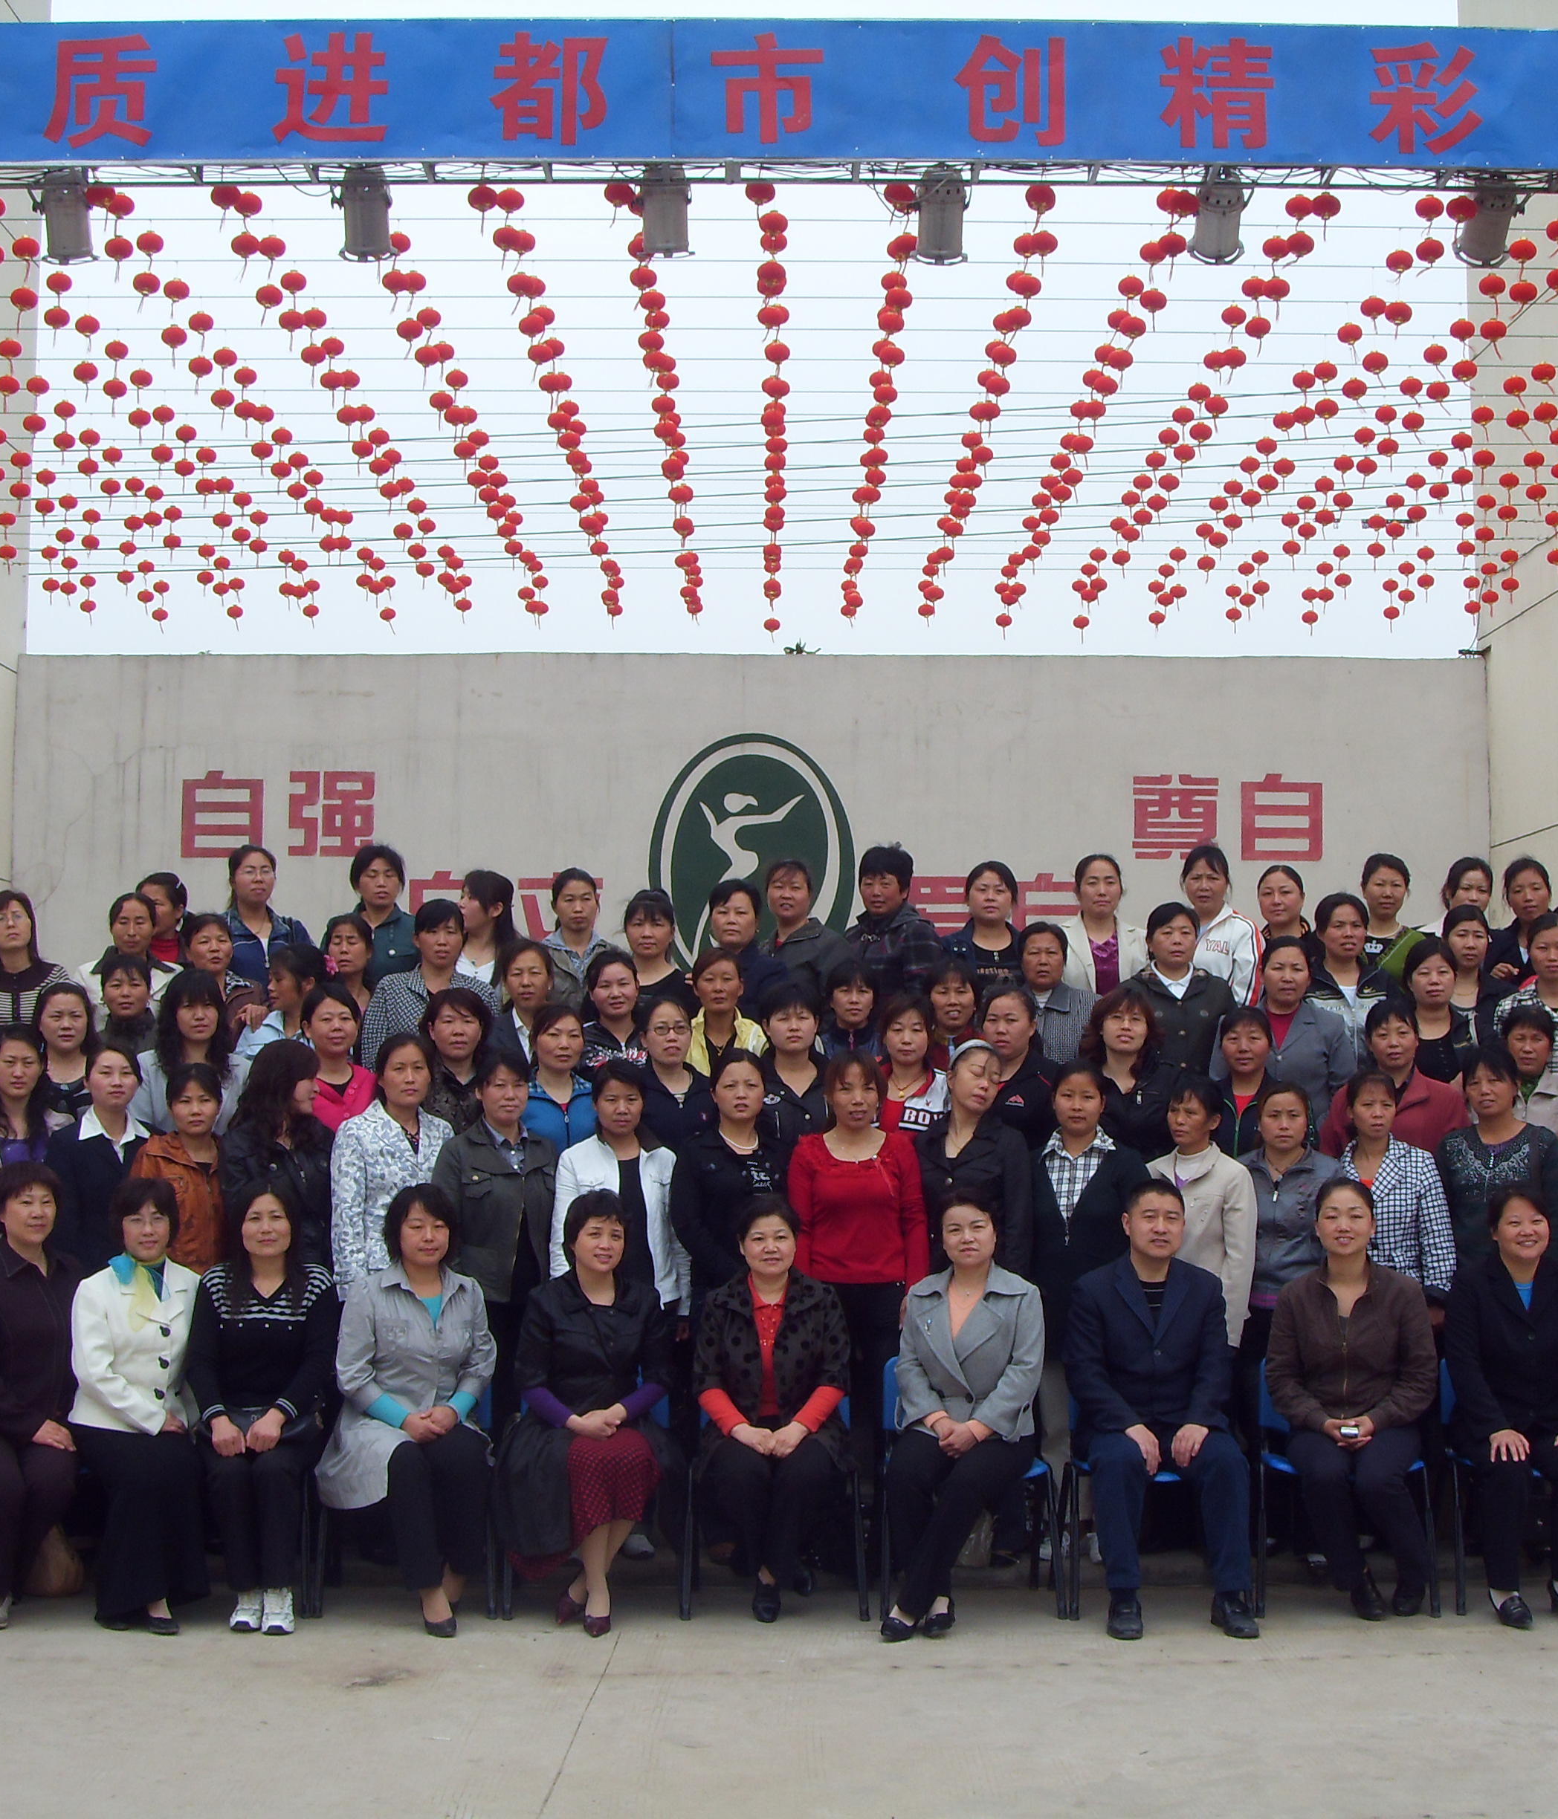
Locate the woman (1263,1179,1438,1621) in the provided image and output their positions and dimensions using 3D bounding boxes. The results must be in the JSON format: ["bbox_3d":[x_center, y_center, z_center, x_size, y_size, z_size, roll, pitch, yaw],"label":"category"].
[{"bbox_3d":[1.701,1.439,8.137,0.500,1.265,0.620,0,-4,5],"label":"woman"}]

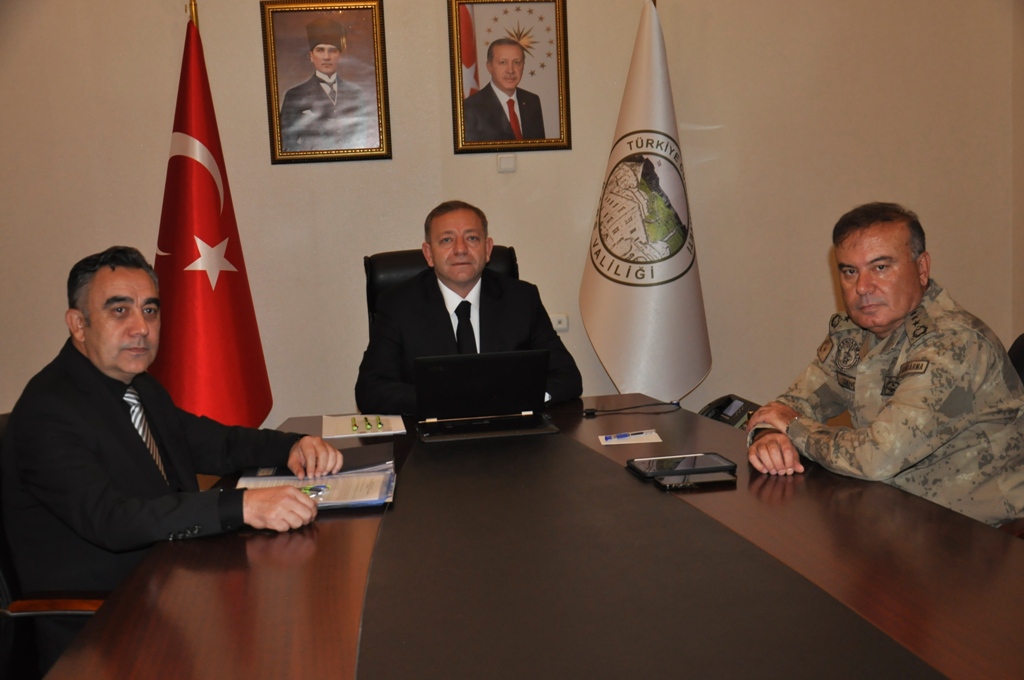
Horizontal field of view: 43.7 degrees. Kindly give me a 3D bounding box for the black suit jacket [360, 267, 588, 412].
[{"bbox_3d":[-0.132,0.108,3.637,0.610,0.640,0.460,-3,7,-6],"label":"black suit jacket"}]

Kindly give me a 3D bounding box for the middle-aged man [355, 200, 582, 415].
[{"bbox_3d":[-0.108,0.277,3.542,0.610,1.310,0.740,-3,7,-6],"label":"middle-aged man"}]

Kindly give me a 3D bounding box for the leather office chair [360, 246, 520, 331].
[{"bbox_3d":[-0.125,0.329,3.749,0.620,1.165,0.680,-4,7,-11],"label":"leather office chair"}]

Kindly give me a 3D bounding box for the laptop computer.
[{"bbox_3d":[-0.073,0.120,3.220,0.335,0.200,0.320,-4,7,-9],"label":"laptop computer"}]

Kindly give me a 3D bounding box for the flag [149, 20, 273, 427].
[{"bbox_3d":[-1.210,-0.398,4.946,0.510,1.680,0.300,-4,7,-10],"label":"flag"}]

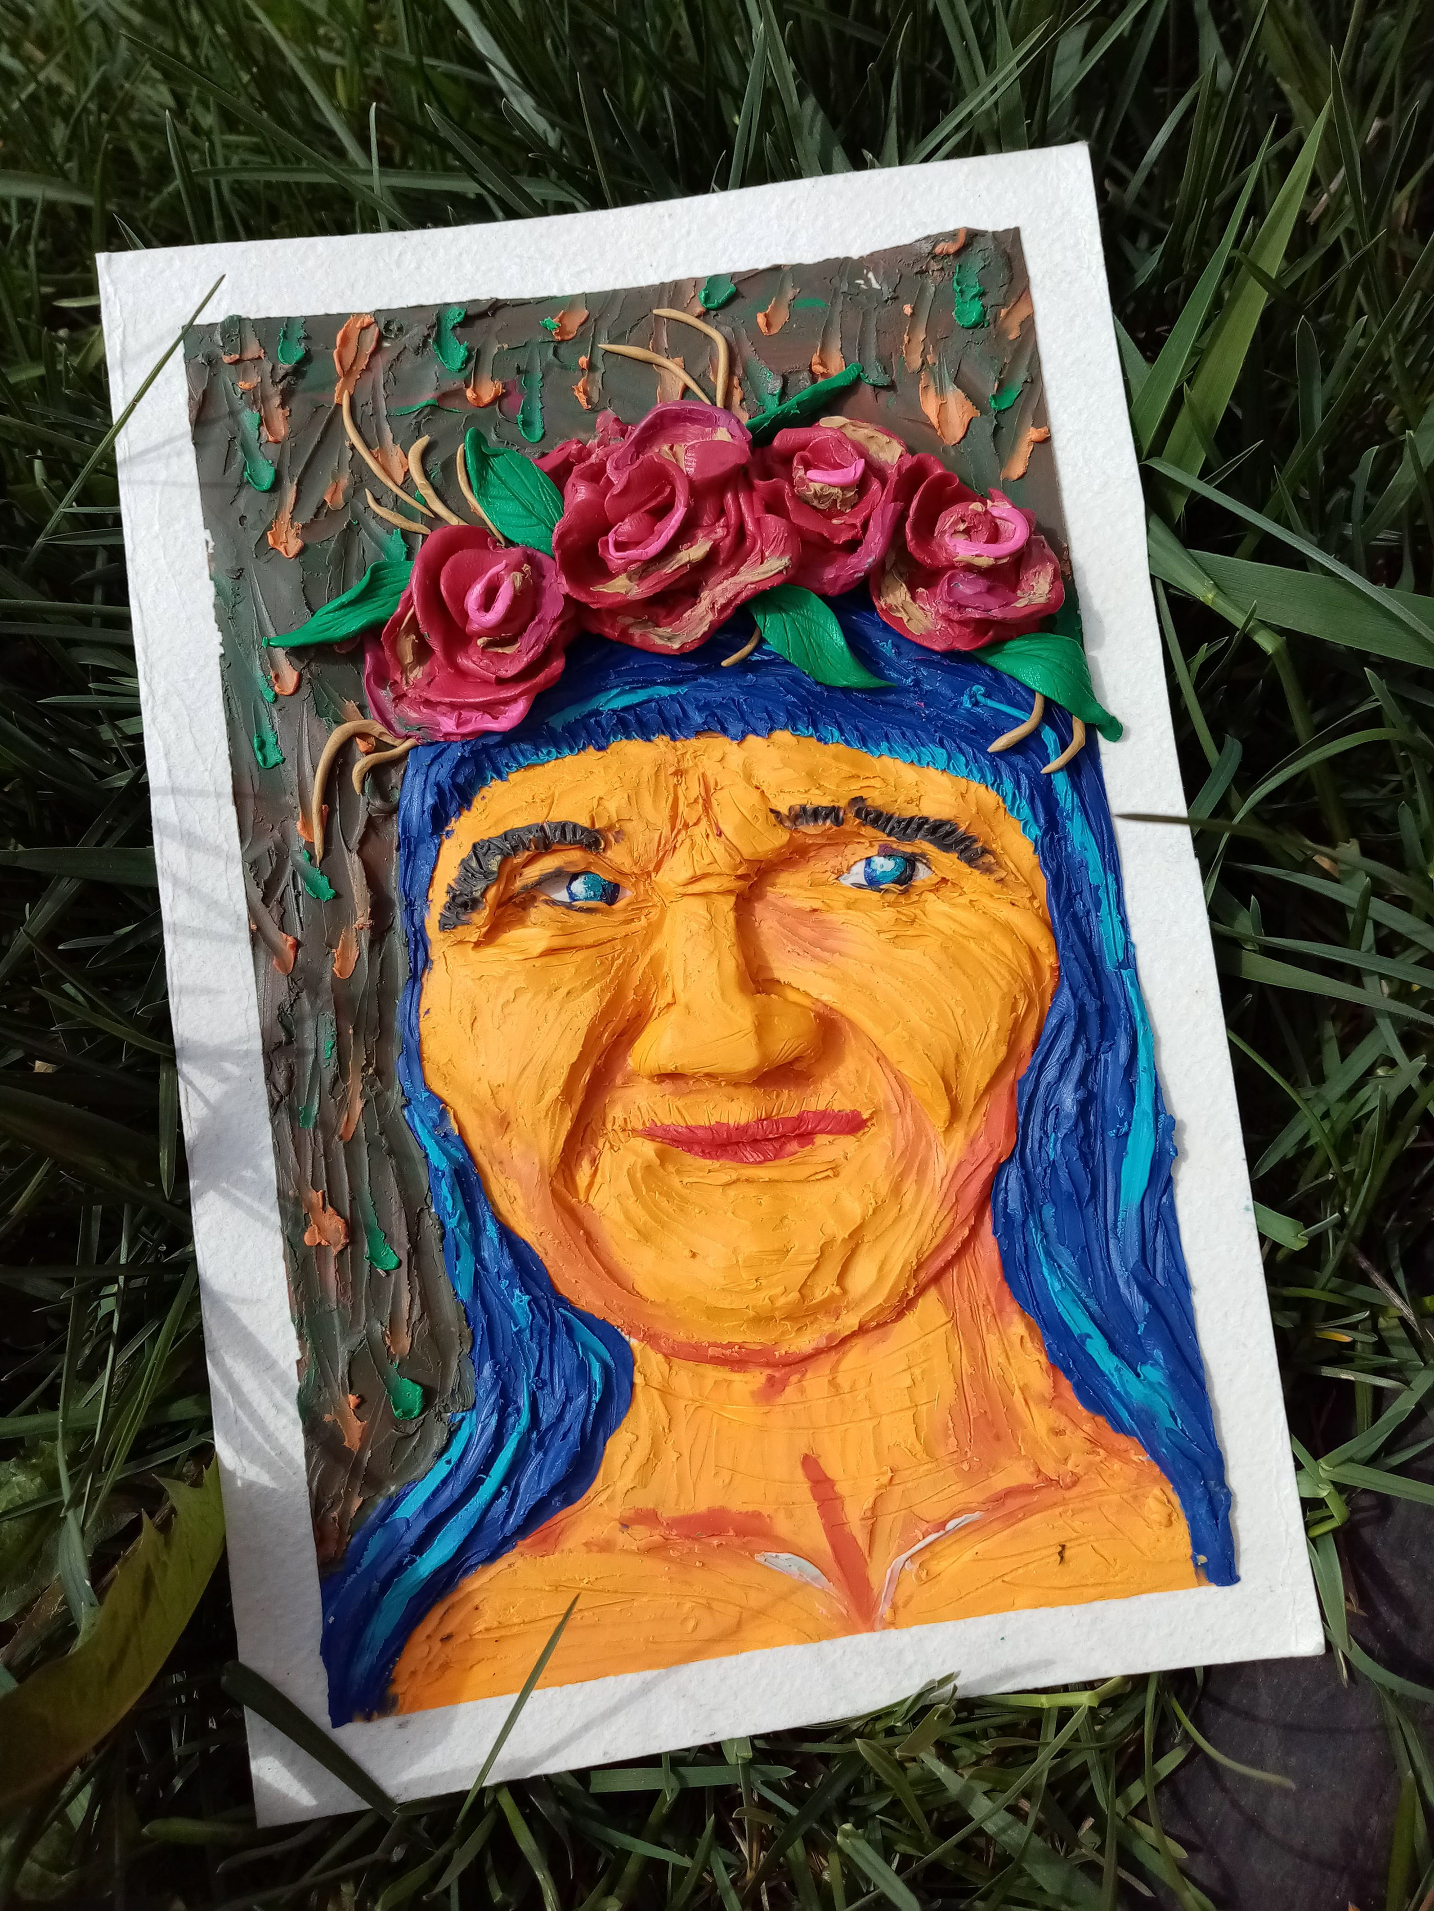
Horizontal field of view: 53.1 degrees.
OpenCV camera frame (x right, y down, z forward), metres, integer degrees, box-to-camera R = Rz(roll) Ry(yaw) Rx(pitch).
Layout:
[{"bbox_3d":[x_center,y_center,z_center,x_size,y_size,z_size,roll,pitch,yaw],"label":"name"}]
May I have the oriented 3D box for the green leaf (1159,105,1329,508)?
[{"bbox_3d":[0.081,-0.098,0.218,0.007,0.002,0.062,20,96,1],"label":"green leaf"}]

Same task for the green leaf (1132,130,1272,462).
[{"bbox_3d":[0.072,-0.099,0.215,0.005,0.002,0.049,22,96,1],"label":"green leaf"}]

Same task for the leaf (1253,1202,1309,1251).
[{"bbox_3d":[0.081,0.039,0.208,0.008,0.002,0.004,27,83,7],"label":"leaf"}]

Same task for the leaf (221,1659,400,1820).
[{"bbox_3d":[-0.054,0.105,0.192,0.004,0.002,0.030,-45,100,-7],"label":"leaf"}]

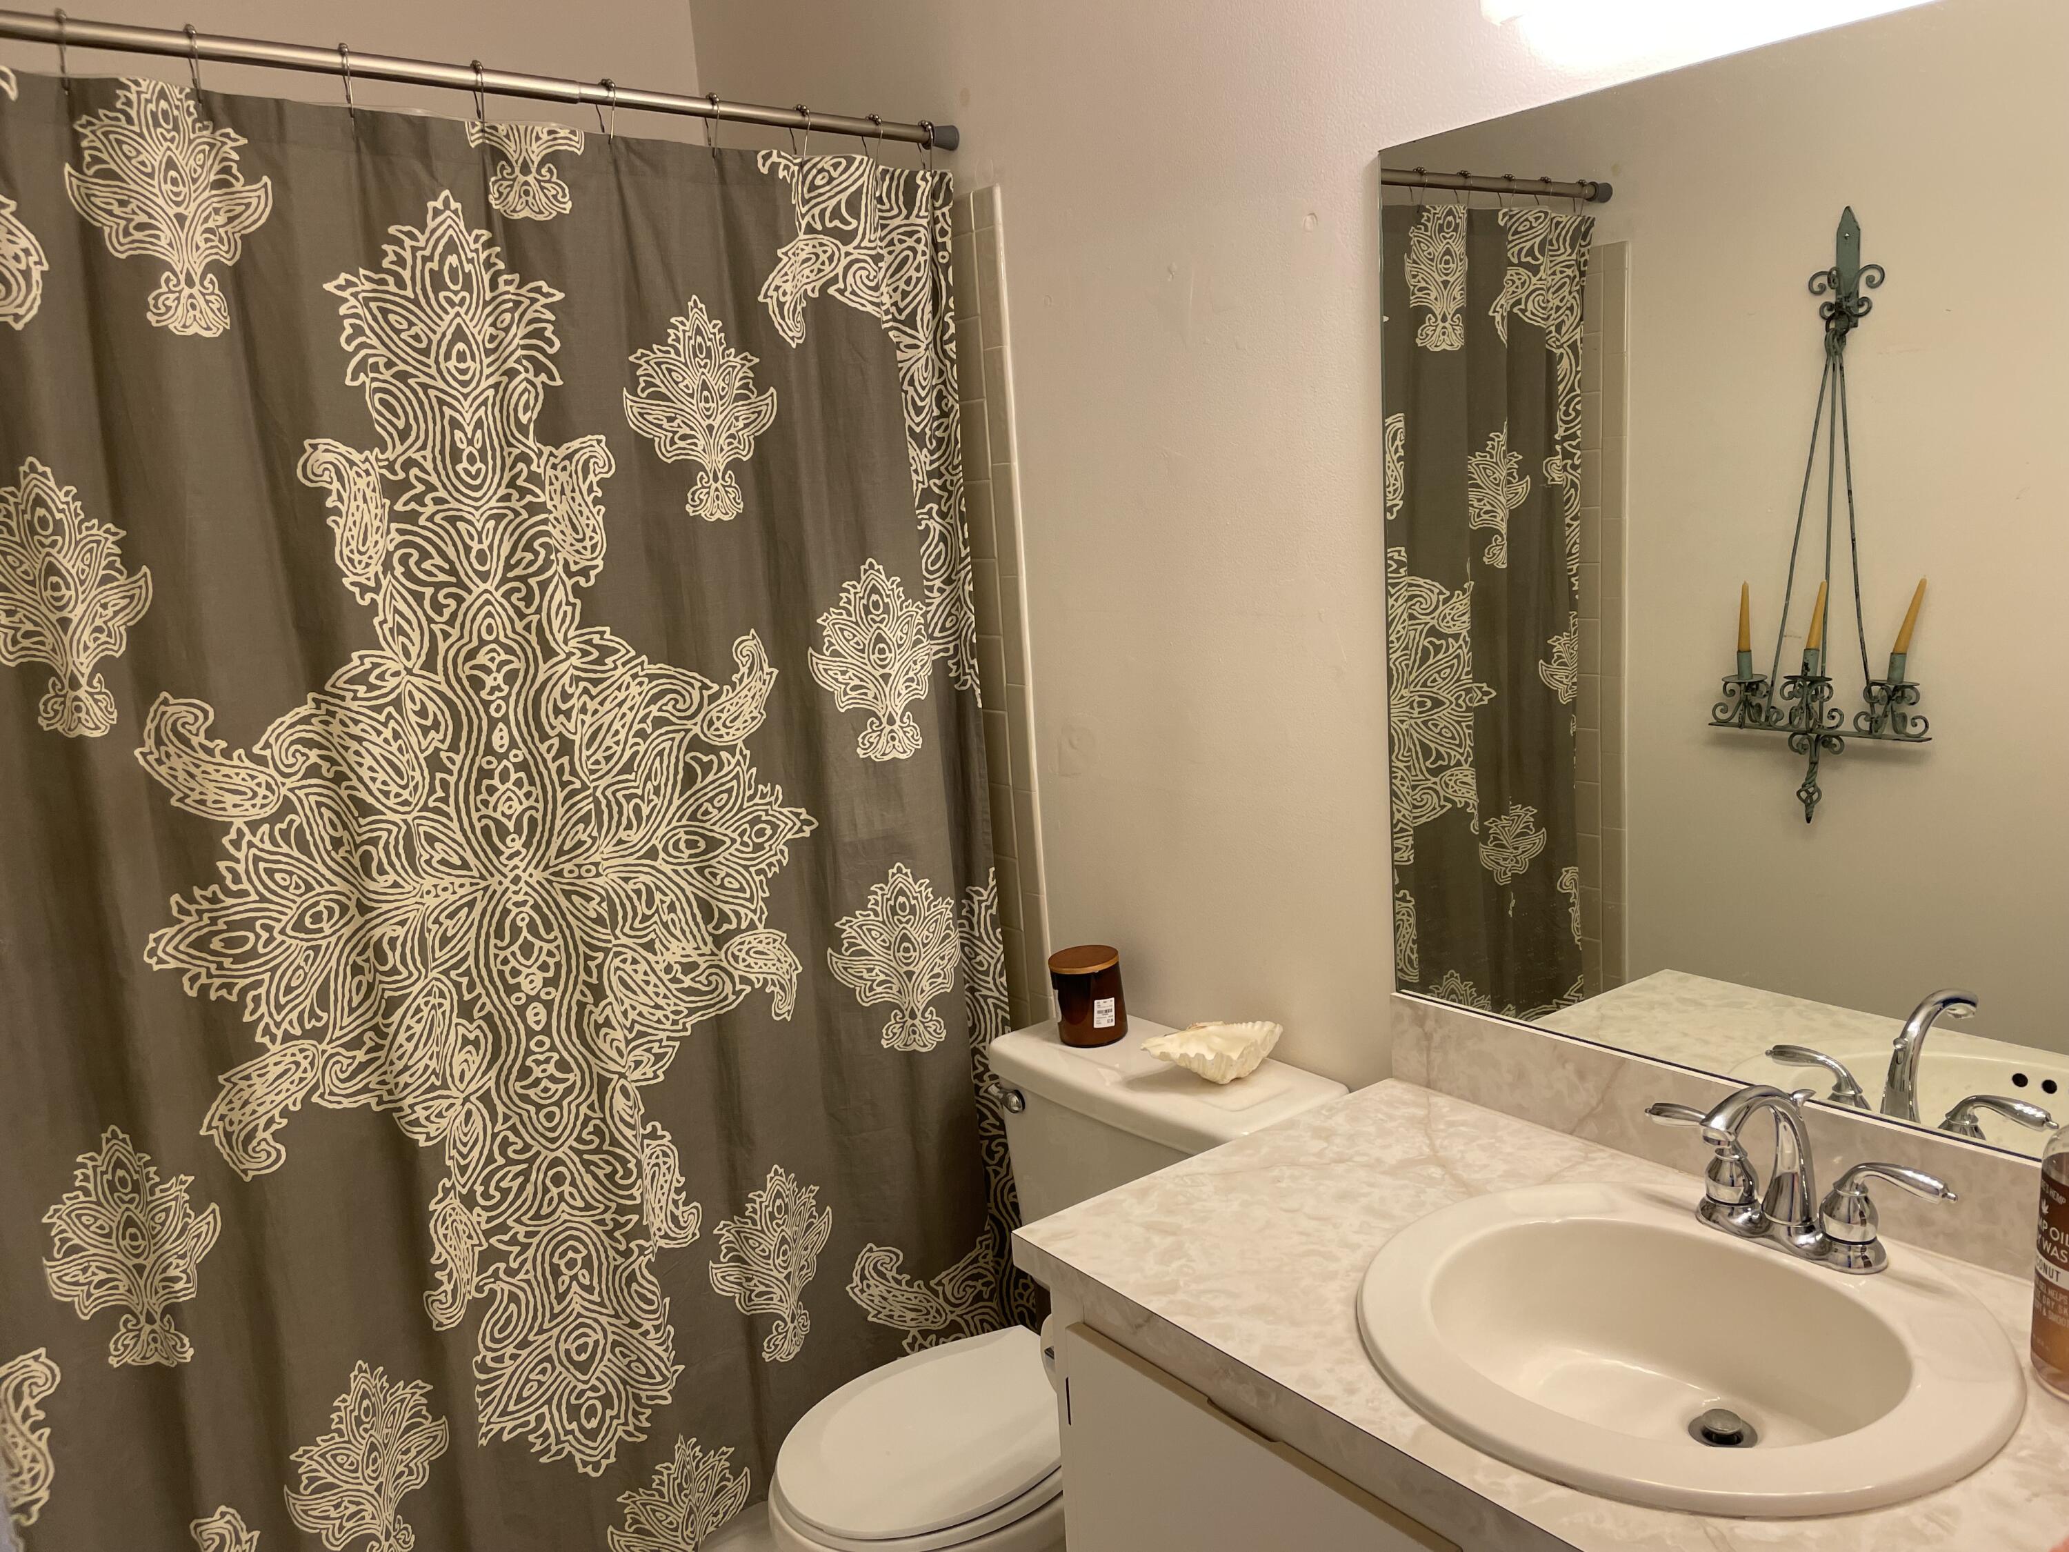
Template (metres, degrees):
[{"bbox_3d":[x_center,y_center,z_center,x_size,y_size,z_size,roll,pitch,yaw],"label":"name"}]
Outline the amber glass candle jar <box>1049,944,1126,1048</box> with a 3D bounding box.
[{"bbox_3d":[0.071,0.289,2.035,0.091,0.108,0.091,-6,11,1],"label":"amber glass candle jar"}]

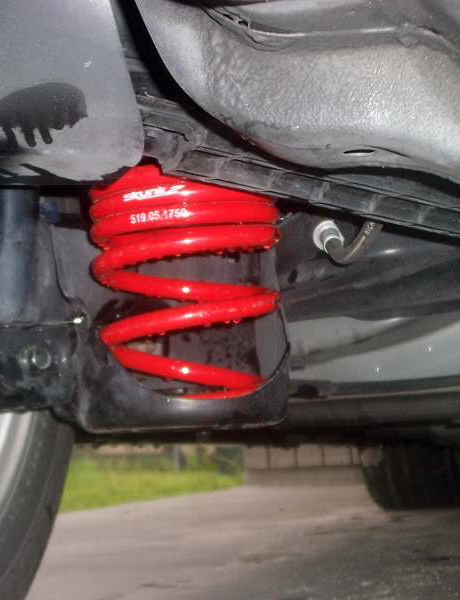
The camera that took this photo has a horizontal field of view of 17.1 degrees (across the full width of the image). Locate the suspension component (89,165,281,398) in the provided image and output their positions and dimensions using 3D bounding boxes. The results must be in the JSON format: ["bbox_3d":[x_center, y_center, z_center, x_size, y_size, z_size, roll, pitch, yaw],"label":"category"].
[{"bbox_3d":[-0.025,-0.005,0.865,0.106,0.144,0.106,-1,-1,0],"label":"suspension component"}]

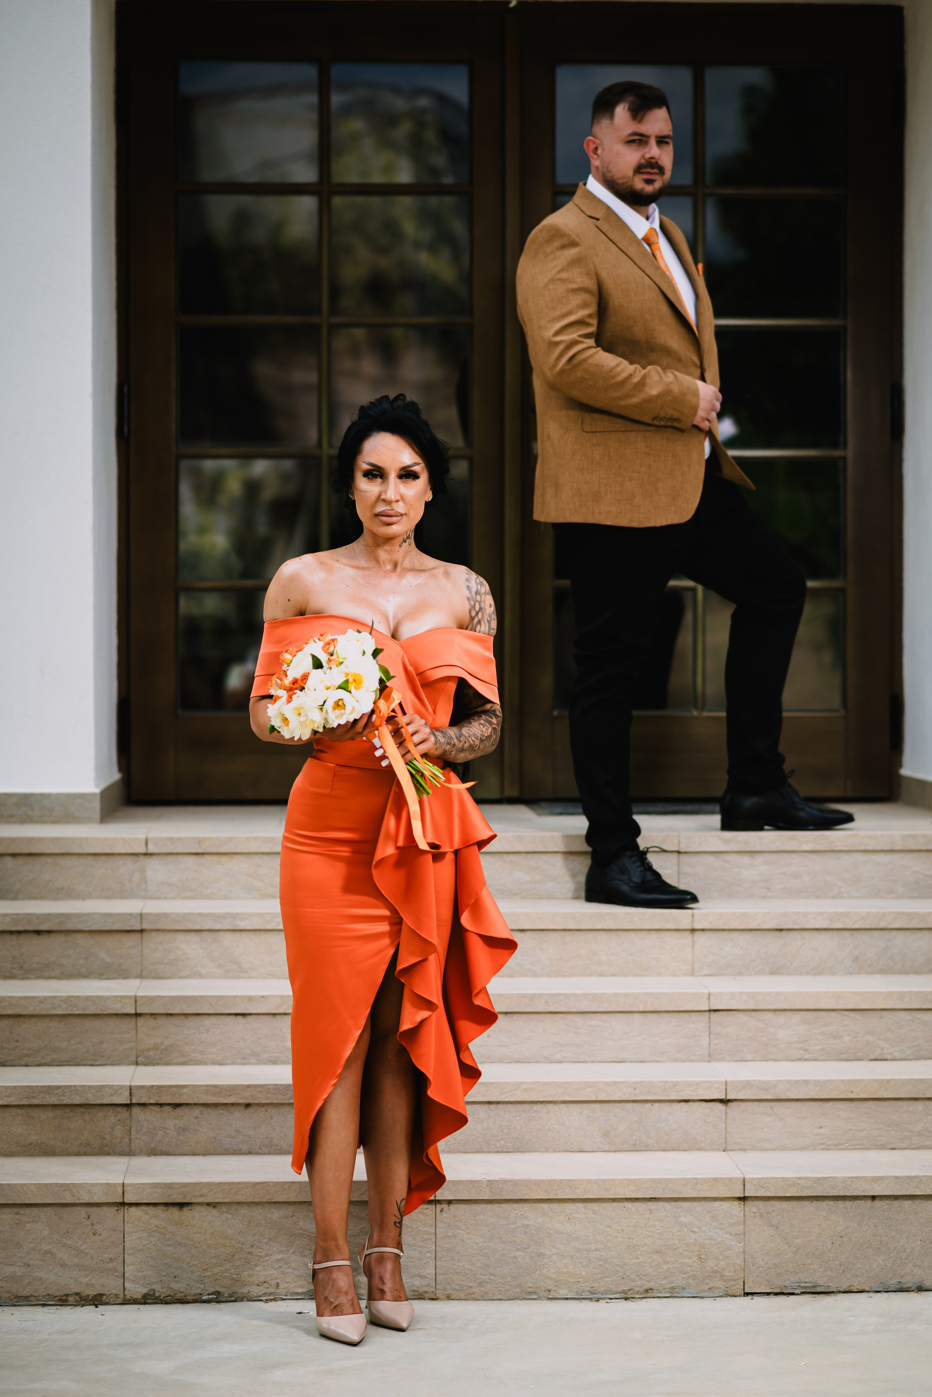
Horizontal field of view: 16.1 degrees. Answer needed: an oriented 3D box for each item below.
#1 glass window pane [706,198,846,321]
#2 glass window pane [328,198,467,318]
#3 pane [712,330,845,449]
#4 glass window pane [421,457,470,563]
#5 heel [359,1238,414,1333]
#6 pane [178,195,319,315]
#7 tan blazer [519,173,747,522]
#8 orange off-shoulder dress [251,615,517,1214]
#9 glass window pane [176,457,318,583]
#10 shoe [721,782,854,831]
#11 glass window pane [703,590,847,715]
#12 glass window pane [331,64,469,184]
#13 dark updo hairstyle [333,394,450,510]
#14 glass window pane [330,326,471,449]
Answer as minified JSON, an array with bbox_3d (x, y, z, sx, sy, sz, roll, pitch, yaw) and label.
[{"bbox_3d":[0.843,-1.207,9.019,0.378,0.333,0.020,0,1,-3],"label":"glass window pane"},{"bbox_3d":[-0.176,-1.184,8.813,0.373,0.320,0.020,0,1,-3],"label":"glass window pane"},{"bbox_3d":[0.844,-0.846,9.025,0.378,0.334,0.020,0,1,-3],"label":"pane"},{"bbox_3d":[-0.178,-0.487,8.976,0.383,0.341,0.020,0,1,-3],"label":"glass window pane"},{"bbox_3d":[-0.145,1.098,6.196,0.077,0.136,0.230,0,1,-17],"label":"heel"},{"bbox_3d":[-0.579,-1.182,8.791,0.374,0.320,0.020,0,1,-3],"label":"pane"},{"bbox_3d":[0.372,-0.768,7.432,0.400,0.760,0.550,1,1,35],"label":"tan blazer"},{"bbox_3d":[-0.154,0.398,6.184,0.490,1.100,0.340,0,1,-6],"label":"orange off-shoulder dress"},{"bbox_3d":[-0.590,-0.484,8.955,0.381,0.337,0.020,0,1,-3],"label":"glass window pane"},{"bbox_3d":[0.746,0.249,7.629,0.302,0.112,0.105,0,1,-5],"label":"shoe"},{"bbox_3d":[0.845,-0.133,9.036,0.379,0.334,0.020,0,1,-3],"label":"glass window pane"},{"bbox_3d":[-0.176,-1.534,8.806,0.367,0.320,0.020,0,1,-3],"label":"glass window pane"},{"bbox_3d":[-0.139,-0.462,6.188,0.215,0.215,0.230,0,1,-3],"label":"dark updo hairstyle"},{"bbox_3d":[-0.180,-0.847,8.971,0.380,0.326,0.020,0,1,-3],"label":"glass window pane"}]

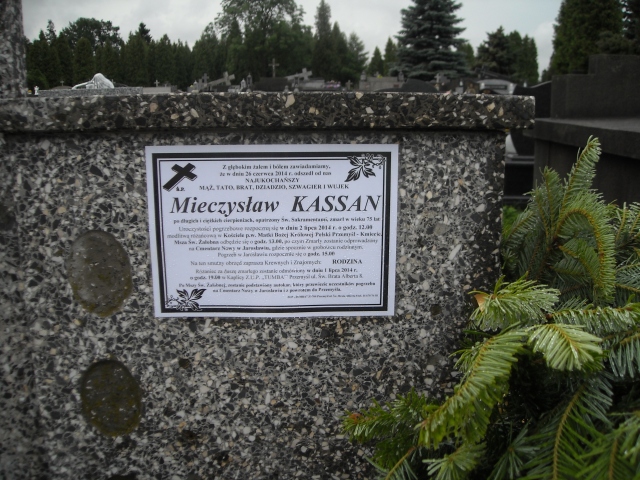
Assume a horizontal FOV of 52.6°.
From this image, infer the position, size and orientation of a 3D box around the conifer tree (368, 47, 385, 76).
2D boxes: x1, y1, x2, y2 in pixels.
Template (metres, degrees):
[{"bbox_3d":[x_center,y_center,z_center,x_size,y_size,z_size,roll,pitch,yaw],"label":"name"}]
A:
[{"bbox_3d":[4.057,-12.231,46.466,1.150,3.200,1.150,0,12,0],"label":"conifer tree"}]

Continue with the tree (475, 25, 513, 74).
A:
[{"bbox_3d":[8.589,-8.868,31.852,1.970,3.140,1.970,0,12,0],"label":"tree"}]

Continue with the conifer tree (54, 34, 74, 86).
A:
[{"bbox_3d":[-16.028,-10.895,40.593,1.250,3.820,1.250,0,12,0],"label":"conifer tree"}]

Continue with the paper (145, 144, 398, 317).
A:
[{"bbox_3d":[-0.056,-0.008,0.780,0.297,0.210,0.005,0,12,-1],"label":"paper"}]

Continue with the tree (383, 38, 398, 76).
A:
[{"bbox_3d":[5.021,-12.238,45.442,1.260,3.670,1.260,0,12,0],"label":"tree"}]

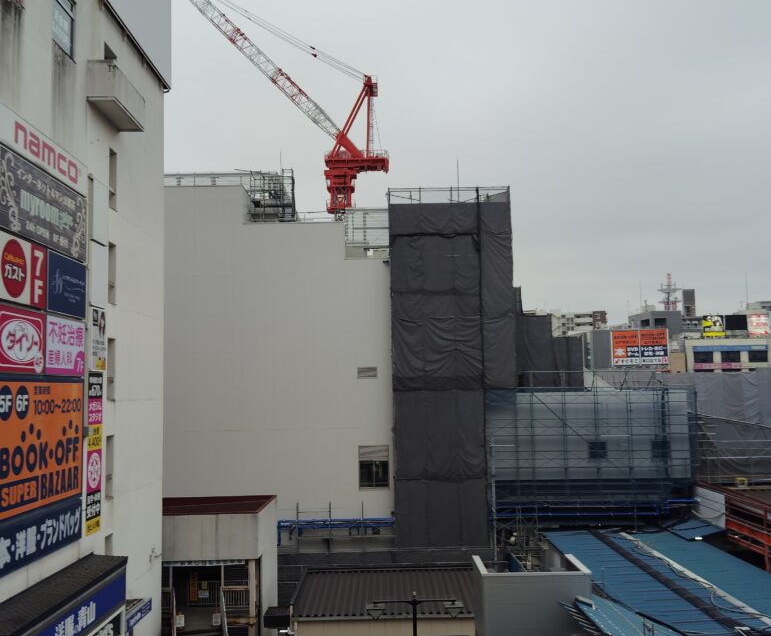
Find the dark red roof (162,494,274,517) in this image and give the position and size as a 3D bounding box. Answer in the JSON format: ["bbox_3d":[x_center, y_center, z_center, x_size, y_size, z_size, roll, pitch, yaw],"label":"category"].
[{"bbox_3d":[-8.084,8.321,36.791,5.900,0.300,5.700,-1,-5,0],"label":"dark red roof"}]

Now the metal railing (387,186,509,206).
[{"bbox_3d":[3.593,-7.113,48.600,7.059,1.050,1.000,-1,-5,0],"label":"metal railing"}]

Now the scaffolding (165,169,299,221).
[{"bbox_3d":[-9.482,-7.522,50.800,7.771,2.800,3.000,-1,-5,-1],"label":"scaffolding"}]

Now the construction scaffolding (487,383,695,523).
[{"bbox_3d":[11.426,7.500,46.800,11.400,7.549,1.600,-1,-5,0],"label":"construction scaffolding"}]

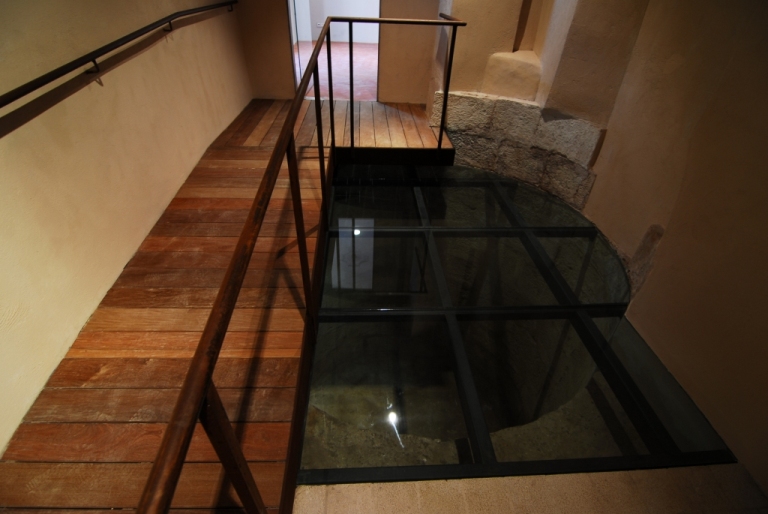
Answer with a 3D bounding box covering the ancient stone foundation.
[{"bbox_3d":[1.253,-1.141,3.402,0.407,0.689,1.746,-28,45,-36],"label":"ancient stone foundation"}]

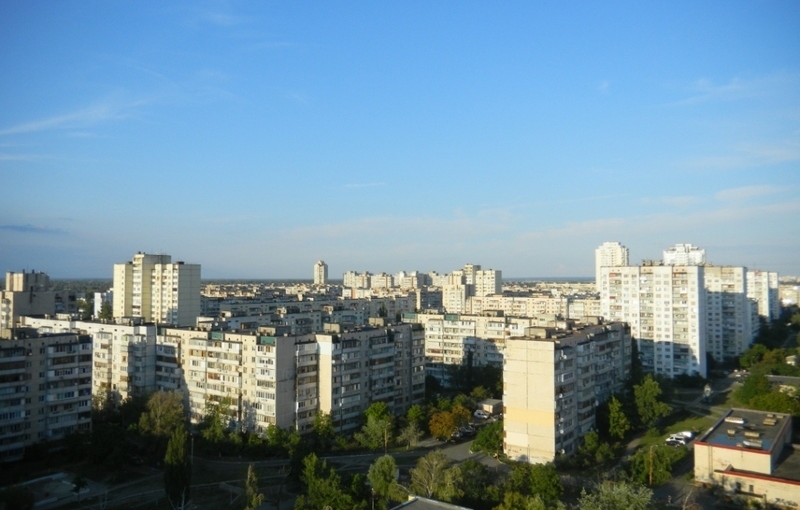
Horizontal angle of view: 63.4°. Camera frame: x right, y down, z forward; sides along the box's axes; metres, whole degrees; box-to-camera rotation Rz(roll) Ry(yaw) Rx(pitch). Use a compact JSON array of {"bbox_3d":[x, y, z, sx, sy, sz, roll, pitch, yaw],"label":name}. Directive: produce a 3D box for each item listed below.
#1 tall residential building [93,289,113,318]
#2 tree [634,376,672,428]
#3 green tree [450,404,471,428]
[{"bbox_3d":[-252.211,46.696,562.248,12.000,28.000,24.000,-1,-2,32],"label":"tall residential building"},{"bbox_3d":[69.627,40.697,177.974,9.618,14.470,9.137,0,-2,0],"label":"tree"},{"bbox_3d":[16.617,44.520,177.847,5.328,6.821,5.062,0,-2,0],"label":"green tree"}]

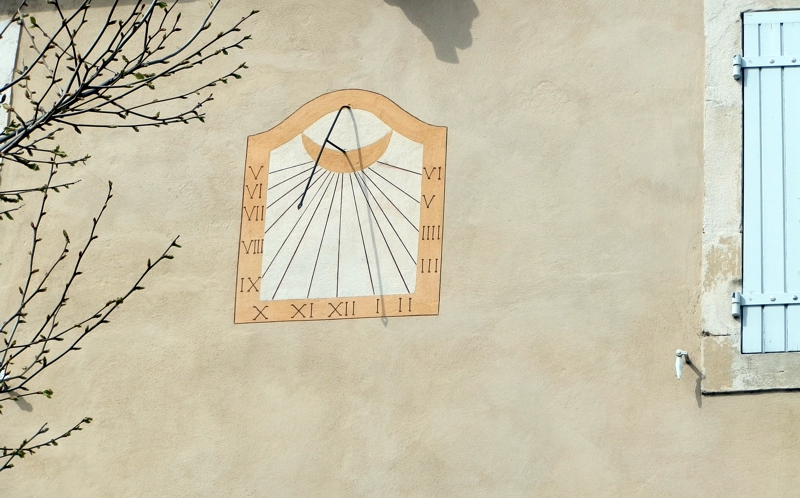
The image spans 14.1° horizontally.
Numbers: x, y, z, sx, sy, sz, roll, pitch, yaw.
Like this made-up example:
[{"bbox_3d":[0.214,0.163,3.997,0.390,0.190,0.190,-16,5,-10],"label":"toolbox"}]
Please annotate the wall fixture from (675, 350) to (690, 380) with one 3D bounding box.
[{"bbox_3d":[1.013,0.427,11.600,0.045,0.121,0.079,-2,-30,10],"label":"wall fixture"}]

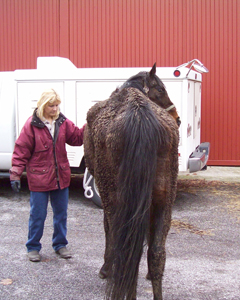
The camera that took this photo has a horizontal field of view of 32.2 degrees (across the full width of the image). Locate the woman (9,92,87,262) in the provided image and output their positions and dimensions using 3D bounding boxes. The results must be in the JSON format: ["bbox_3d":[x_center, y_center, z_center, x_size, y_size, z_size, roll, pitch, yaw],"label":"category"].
[{"bbox_3d":[-0.670,0.250,4.000,0.740,1.650,0.500,-3,6,-29],"label":"woman"}]

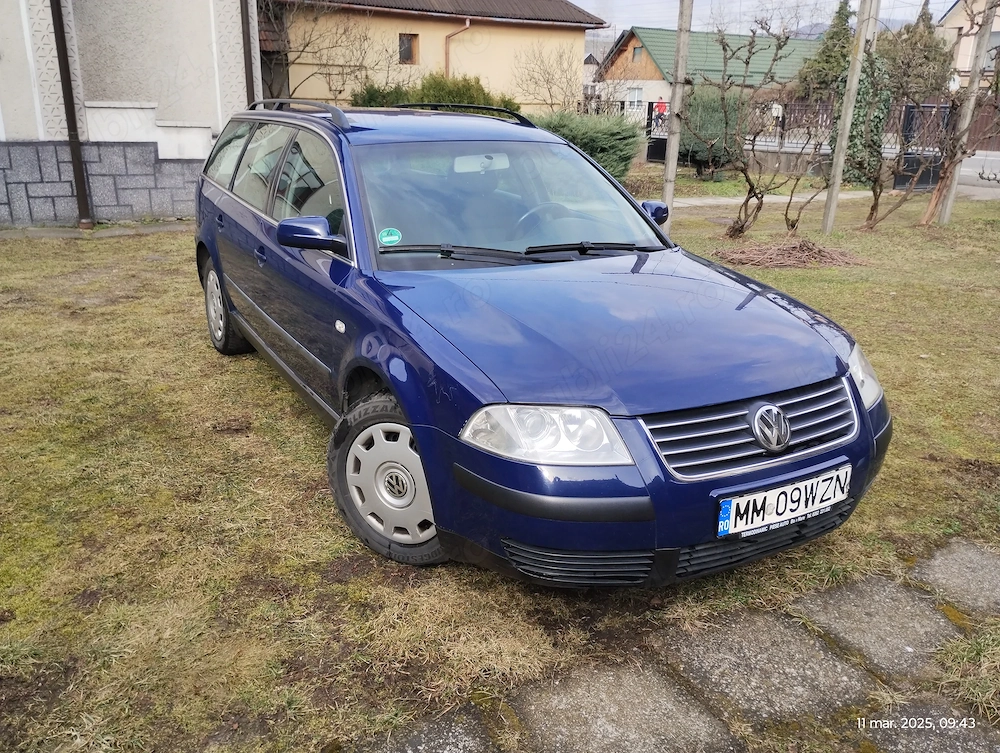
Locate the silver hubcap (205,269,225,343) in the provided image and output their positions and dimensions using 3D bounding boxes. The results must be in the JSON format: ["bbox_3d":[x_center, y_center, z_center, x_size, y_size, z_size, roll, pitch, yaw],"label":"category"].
[{"bbox_3d":[-1.704,-0.429,4.915,0.060,0.430,0.430,-9,21,-29],"label":"silver hubcap"}]

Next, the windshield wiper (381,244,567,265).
[{"bbox_3d":[-0.098,-0.460,3.069,0.740,0.065,0.100,-9,21,-29],"label":"windshield wiper"}]

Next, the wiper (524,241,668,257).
[{"bbox_3d":[0.404,-0.525,3.343,0.700,0.060,0.080,-9,21,-29],"label":"wiper"}]

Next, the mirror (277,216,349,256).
[{"bbox_3d":[-0.694,-0.522,2.985,0.260,0.150,0.150,-9,21,-29],"label":"mirror"}]

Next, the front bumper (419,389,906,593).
[{"bbox_3d":[0.656,0.262,2.528,1.720,0.460,0.660,-9,21,-29],"label":"front bumper"}]

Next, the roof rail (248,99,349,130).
[{"bbox_3d":[-1.107,-1.382,4.215,0.080,0.115,1.840,-9,21,-29],"label":"roof rail"}]

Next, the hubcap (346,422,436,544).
[{"bbox_3d":[-0.326,0.355,2.674,0.425,0.425,0.060,11,20,25],"label":"hubcap"}]

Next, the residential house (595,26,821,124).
[{"bbox_3d":[13.269,-16.550,46.720,13.520,5.910,7.510,-6,20,-22],"label":"residential house"}]

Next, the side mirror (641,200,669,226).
[{"bbox_3d":[0.759,-0.752,3.796,0.250,0.150,0.150,-9,21,-29],"label":"side mirror"}]

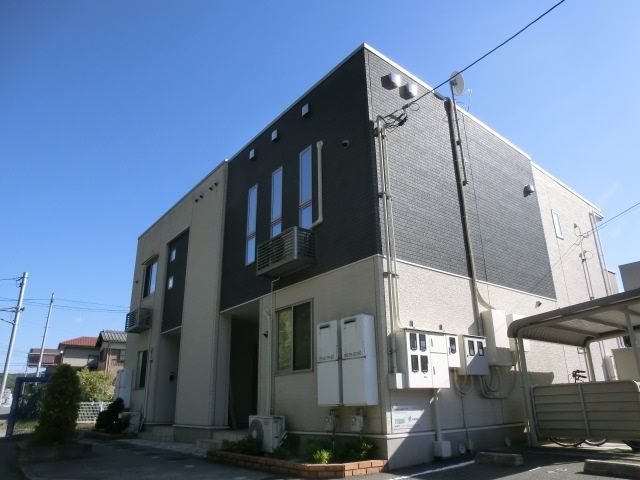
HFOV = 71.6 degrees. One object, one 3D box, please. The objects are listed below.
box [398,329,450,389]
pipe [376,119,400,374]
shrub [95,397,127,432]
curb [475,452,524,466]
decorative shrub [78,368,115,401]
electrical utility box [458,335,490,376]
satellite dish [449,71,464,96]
[{"bbox_3d":[1.601,1.858,6.826,0.970,0.810,0.200,15,-25,-37],"label":"box"},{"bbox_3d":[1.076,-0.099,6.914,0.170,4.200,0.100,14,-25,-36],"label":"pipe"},{"bbox_3d":[-6.556,5.492,13.885,0.800,1.020,0.850,15,-25,-37],"label":"shrub"},{"bbox_3d":[2.527,3.104,6.272,0.150,0.120,0.630,15,-25,-37],"label":"curb"},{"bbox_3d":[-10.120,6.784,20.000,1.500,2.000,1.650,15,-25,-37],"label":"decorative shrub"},{"bbox_3d":[2.505,1.923,7.307,0.610,0.620,0.190,14,-25,-36],"label":"electrical utility box"},{"bbox_3d":[2.982,-3.437,9.569,0.240,0.510,0.470,2,-20,-8],"label":"satellite dish"}]

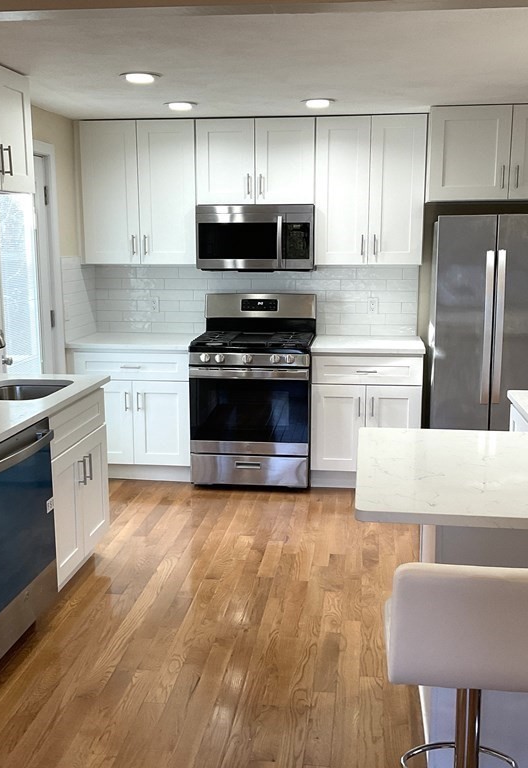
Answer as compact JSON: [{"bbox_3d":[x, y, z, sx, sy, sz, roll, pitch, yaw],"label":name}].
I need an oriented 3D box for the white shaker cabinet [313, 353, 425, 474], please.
[{"bbox_3d":[0.664,0.144,5.551,0.668,0.771,0.630,1,10,8],"label":"white shaker cabinet"}]

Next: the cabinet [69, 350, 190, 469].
[{"bbox_3d":[-0.818,0.123,5.851,0.772,0.803,0.617,1,10,6],"label":"cabinet"}]

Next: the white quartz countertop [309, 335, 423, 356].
[{"bbox_3d":[0.677,-0.255,5.608,0.694,0.032,0.650,1,10,6],"label":"white quartz countertop"}]

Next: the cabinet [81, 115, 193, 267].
[{"bbox_3d":[-0.779,-1.250,5.667,0.752,0.912,0.330,1,10,8],"label":"cabinet"}]

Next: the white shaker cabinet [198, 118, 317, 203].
[{"bbox_3d":[-0.028,-1.420,5.530,0.764,0.531,0.330,1,10,8],"label":"white shaker cabinet"}]

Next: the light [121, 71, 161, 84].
[{"bbox_3d":[-0.573,-1.425,4.000,0.190,0.022,0.190,1,10,6],"label":"light"}]

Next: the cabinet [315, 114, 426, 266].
[{"bbox_3d":[0.683,-1.217,5.465,0.672,0.912,0.330,1,10,8],"label":"cabinet"}]

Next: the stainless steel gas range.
[{"bbox_3d":[-0.053,0.032,5.696,0.756,1.208,0.715,1,10,6],"label":"stainless steel gas range"}]

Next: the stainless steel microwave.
[{"bbox_3d":[-0.036,-0.965,5.678,0.756,0.415,0.410,1,10,6],"label":"stainless steel microwave"}]

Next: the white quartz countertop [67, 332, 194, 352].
[{"bbox_3d":[-0.830,-0.286,5.768,0.796,0.032,0.650,1,10,6],"label":"white quartz countertop"}]

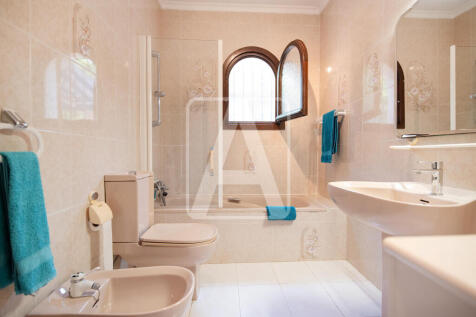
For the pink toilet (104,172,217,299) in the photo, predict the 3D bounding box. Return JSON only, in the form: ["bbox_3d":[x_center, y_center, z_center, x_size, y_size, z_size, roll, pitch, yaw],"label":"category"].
[{"bbox_3d":[-0.468,0.510,1.588,0.655,0.829,0.355,0,1,-3],"label":"pink toilet"}]

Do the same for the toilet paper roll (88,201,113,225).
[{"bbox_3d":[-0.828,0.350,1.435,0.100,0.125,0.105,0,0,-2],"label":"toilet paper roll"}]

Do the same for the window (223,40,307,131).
[{"bbox_3d":[0.232,-0.783,2.417,0.769,0.936,0.614,0,1,-3],"label":"window"}]

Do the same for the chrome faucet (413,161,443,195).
[{"bbox_3d":[0.855,0.087,1.070,0.130,0.153,0.045,0,0,-2],"label":"chrome faucet"}]

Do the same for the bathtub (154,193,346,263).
[{"bbox_3d":[0.059,0.664,2.400,1.796,0.483,0.669,0,1,-3],"label":"bathtub"}]

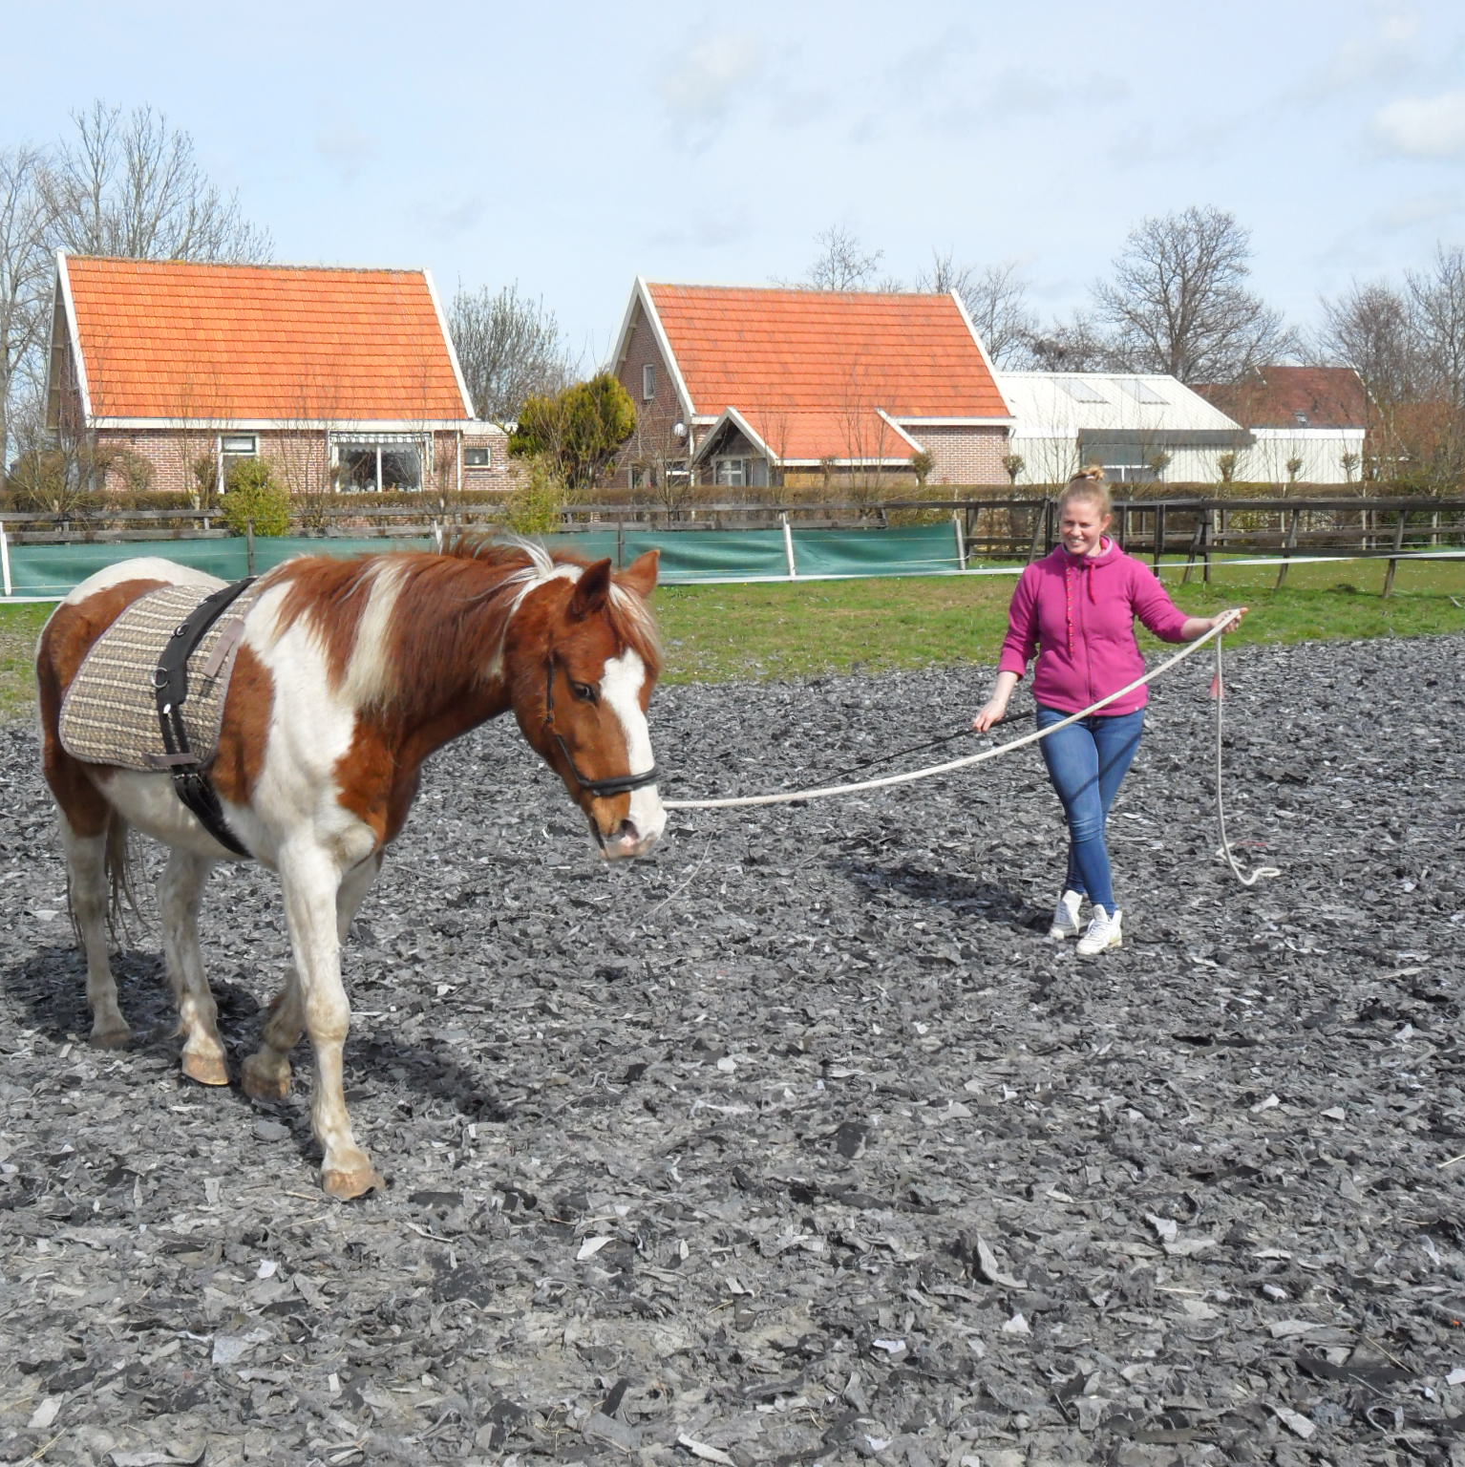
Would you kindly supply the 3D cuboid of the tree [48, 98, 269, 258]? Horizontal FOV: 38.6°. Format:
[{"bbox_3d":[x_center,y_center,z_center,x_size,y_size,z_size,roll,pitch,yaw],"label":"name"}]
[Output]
[{"bbox_3d":[-19.264,-14.226,70.767,7.890,13.910,7.890,0,7,0],"label":"tree"}]

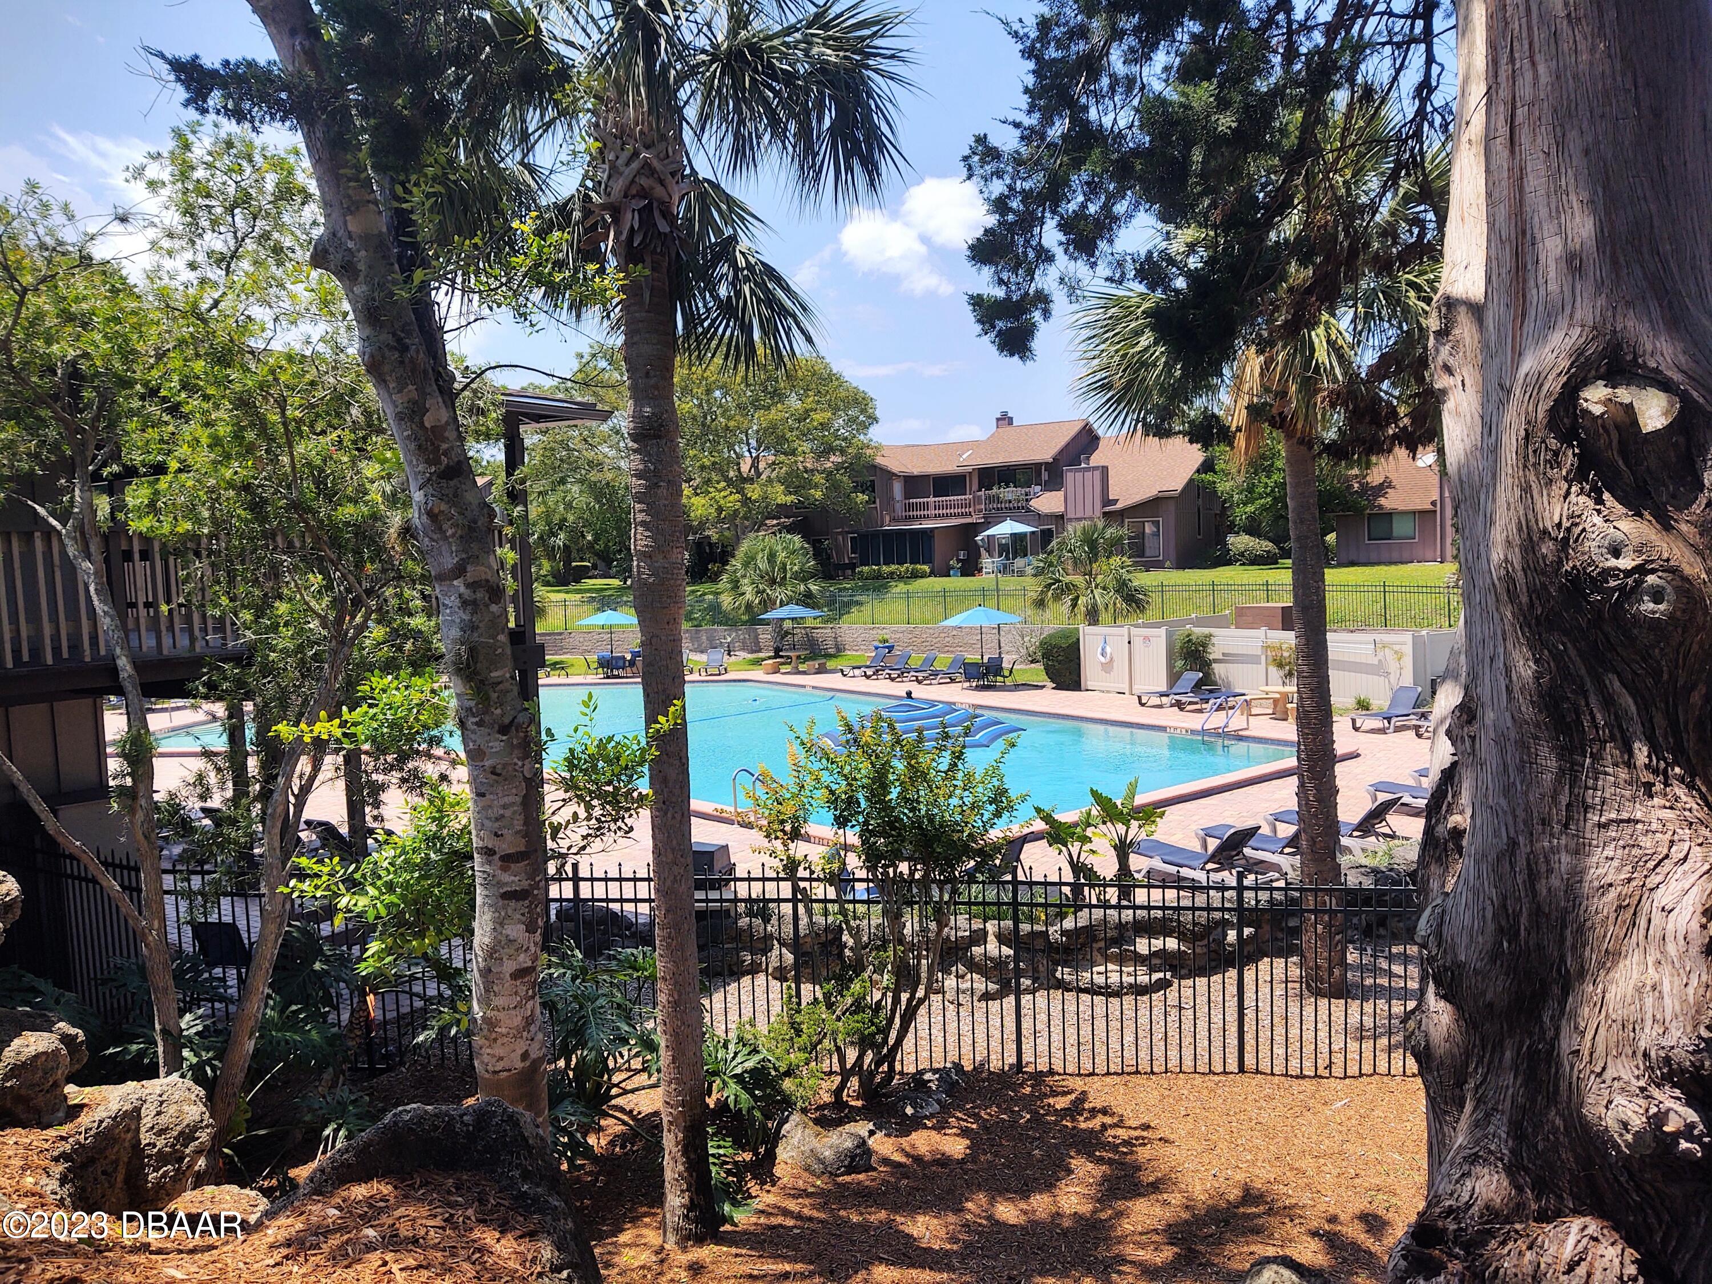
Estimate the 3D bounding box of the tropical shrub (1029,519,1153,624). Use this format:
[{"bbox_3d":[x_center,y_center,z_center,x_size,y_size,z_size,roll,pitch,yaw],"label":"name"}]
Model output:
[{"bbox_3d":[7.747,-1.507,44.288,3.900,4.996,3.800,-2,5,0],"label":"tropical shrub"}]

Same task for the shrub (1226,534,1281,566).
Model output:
[{"bbox_3d":[18.273,-4.261,61.439,2.450,1.443,2.200,-2,5,0],"label":"shrub"}]

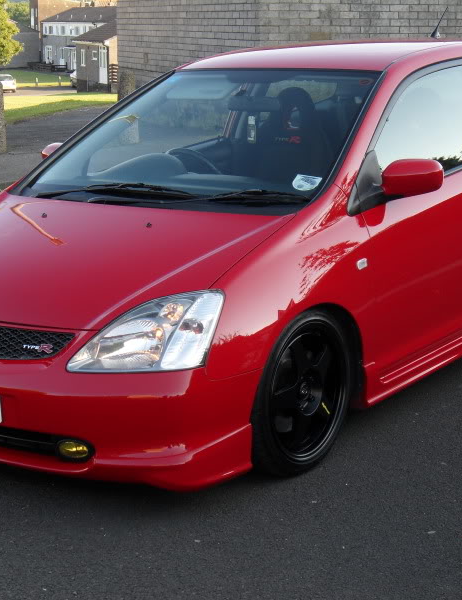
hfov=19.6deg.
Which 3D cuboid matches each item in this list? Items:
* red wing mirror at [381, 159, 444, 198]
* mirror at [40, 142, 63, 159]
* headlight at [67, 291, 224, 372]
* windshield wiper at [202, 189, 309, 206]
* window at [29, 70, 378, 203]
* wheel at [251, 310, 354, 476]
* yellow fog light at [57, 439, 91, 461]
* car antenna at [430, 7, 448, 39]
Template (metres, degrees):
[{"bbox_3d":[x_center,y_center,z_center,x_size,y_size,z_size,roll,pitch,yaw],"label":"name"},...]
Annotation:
[{"bbox_3d":[0.663,-0.443,4.839,0.225,0.130,0.110,7,16,35],"label":"red wing mirror"},{"bbox_3d":[-0.768,-0.635,6.013,0.240,0.150,0.140,7,17,36],"label":"mirror"},{"bbox_3d":[-0.248,0.105,4.148,0.370,0.225,0.390,5,15,29],"label":"headlight"},{"bbox_3d":[0.085,-0.351,4.650,0.410,0.055,0.060,3,14,21],"label":"windshield wiper"},{"bbox_3d":[-0.088,-0.693,5.394,1.430,0.140,0.960,7,43,36],"label":"window"},{"bbox_3d":[0.190,0.299,4.557,0.210,0.615,0.615,7,16,35],"label":"wheel"},{"bbox_3d":[-0.477,0.462,4.179,0.125,0.068,0.060,7,16,35],"label":"yellow fog light"},{"bbox_3d":[1.073,-1.416,6.843,0.040,0.210,0.050,7,-29,36],"label":"car antenna"}]

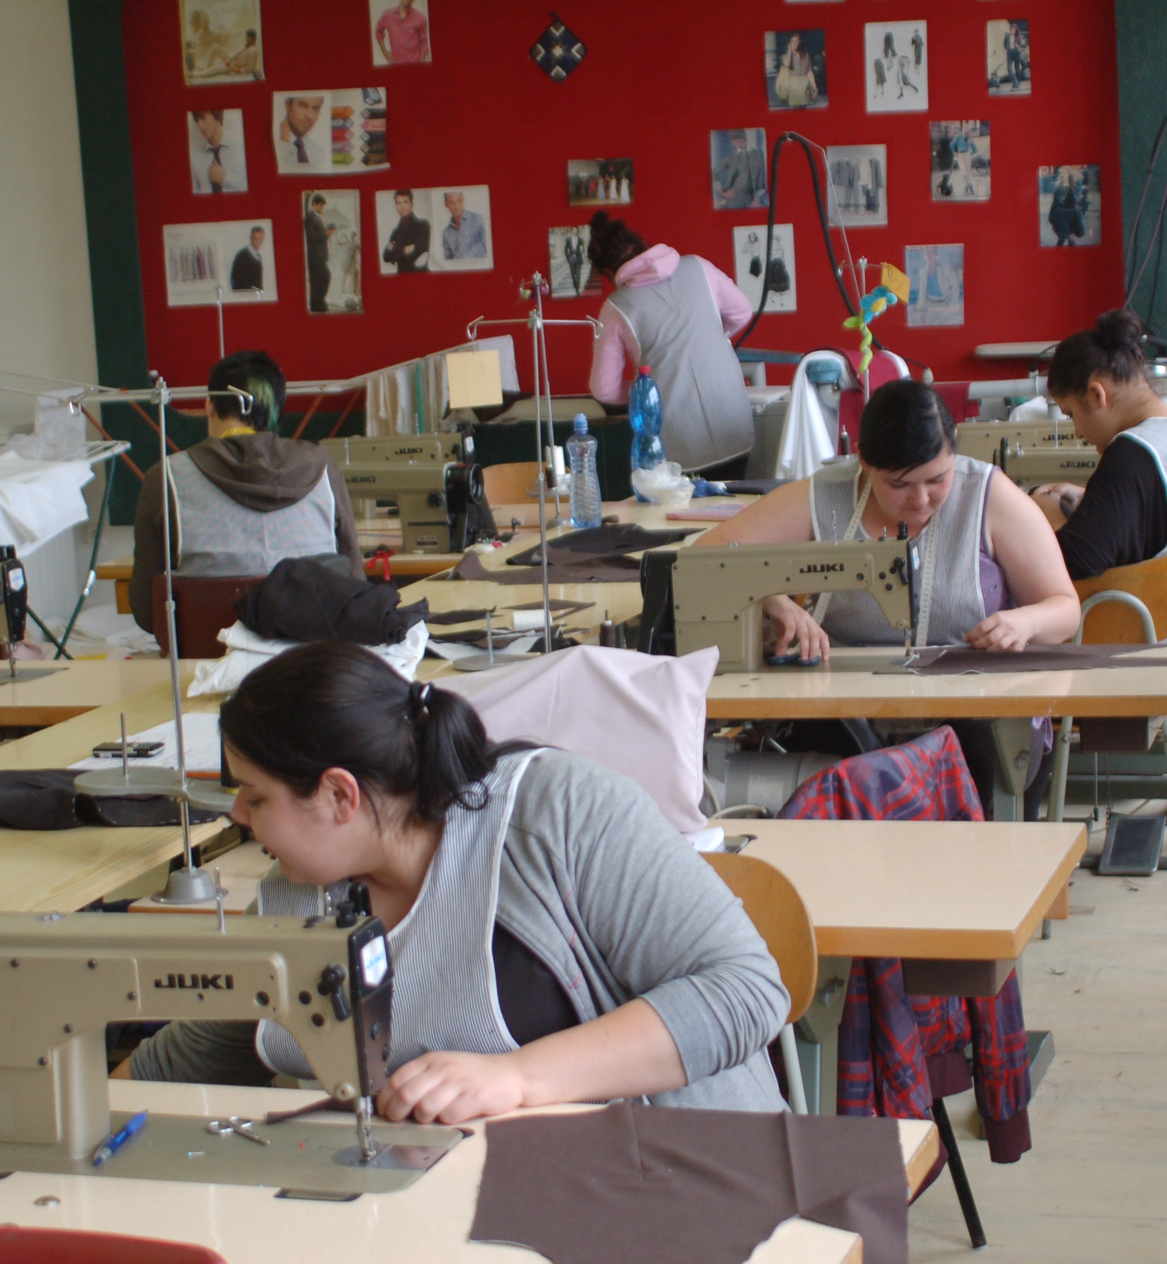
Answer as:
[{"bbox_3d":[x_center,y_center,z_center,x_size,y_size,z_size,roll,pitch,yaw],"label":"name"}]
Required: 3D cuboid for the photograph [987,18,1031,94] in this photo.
[{"bbox_3d":[1.420,-1.913,10.553,0.140,0.248,0.010,0,9,16],"label":"photograph"}]

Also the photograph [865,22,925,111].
[{"bbox_3d":[1.079,-1.941,10.885,0.215,0.308,0.010,-1,9,17],"label":"photograph"}]

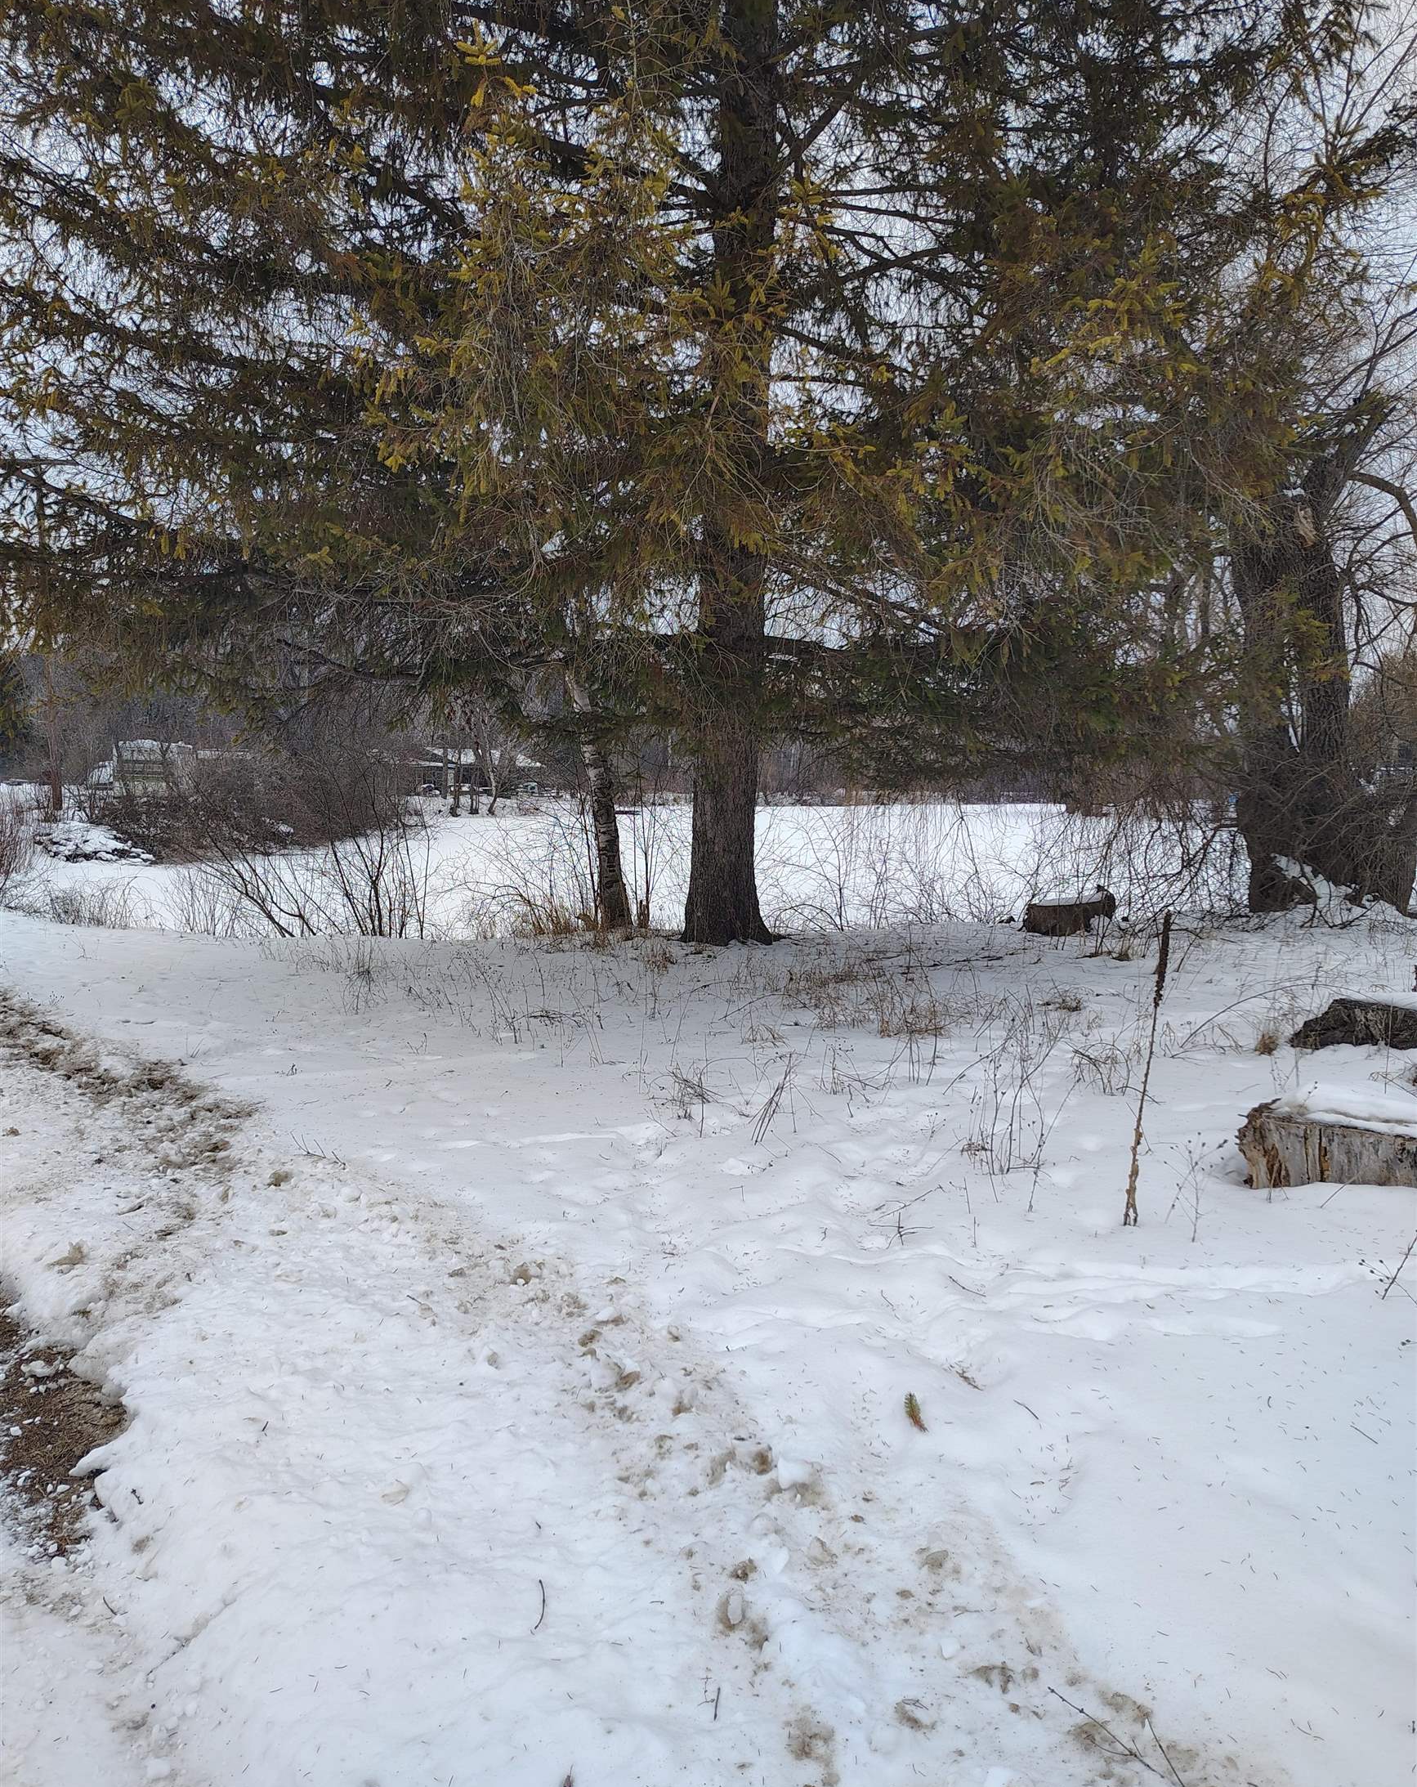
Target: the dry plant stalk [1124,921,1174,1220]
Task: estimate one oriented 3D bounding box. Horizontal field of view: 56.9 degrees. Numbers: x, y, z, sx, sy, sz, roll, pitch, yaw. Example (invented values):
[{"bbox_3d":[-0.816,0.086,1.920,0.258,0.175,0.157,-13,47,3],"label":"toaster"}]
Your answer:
[{"bbox_3d":[1.500,0.605,4.450,0.110,1.080,0.070,2,5,0],"label":"dry plant stalk"}]

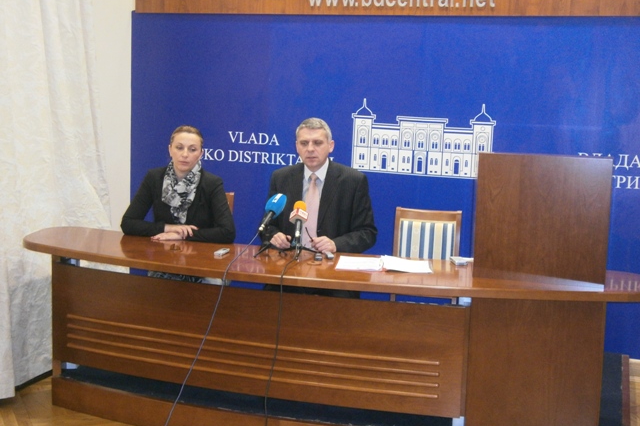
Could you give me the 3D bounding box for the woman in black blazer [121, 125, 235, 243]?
[{"bbox_3d":[-0.770,0.215,4.570,0.570,1.290,0.720,3,8,8],"label":"woman in black blazer"}]

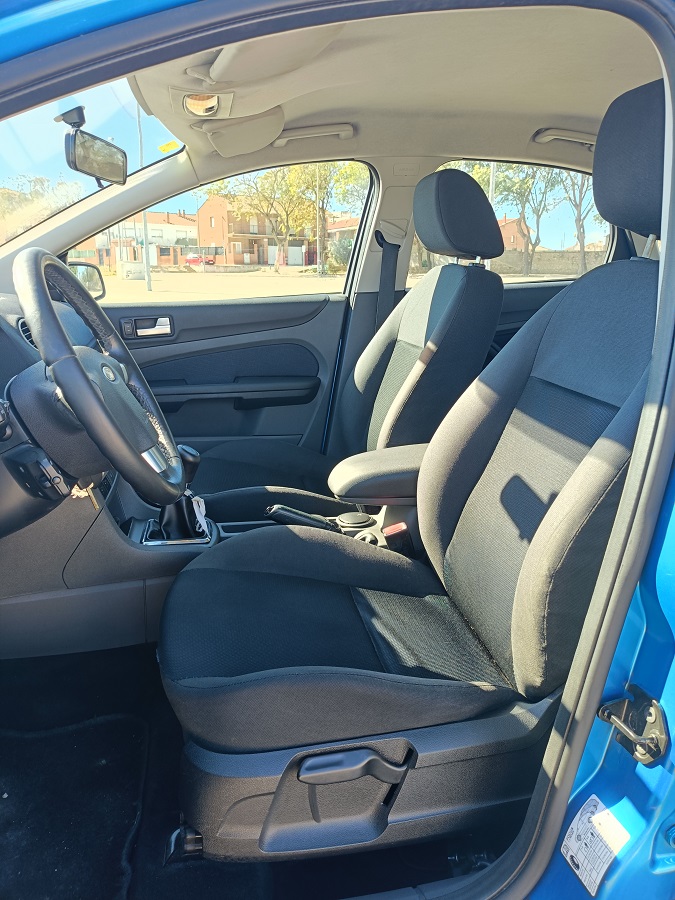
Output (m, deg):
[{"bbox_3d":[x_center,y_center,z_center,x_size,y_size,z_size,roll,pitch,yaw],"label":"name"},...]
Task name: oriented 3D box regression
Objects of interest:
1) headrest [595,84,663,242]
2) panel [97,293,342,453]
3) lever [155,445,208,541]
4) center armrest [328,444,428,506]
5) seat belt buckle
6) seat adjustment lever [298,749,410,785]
[{"bbox_3d":[0.480,-0.394,0.915,0.150,0.195,0.250,-3,17,-11],"label":"headrest"},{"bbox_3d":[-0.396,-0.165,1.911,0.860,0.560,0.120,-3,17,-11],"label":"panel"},{"bbox_3d":[-0.306,0.084,1.286,0.100,0.180,0.090,-3,17,-11],"label":"lever"},{"bbox_3d":[0.124,0.043,1.361,0.290,0.105,0.140,-3,17,-11],"label":"center armrest"},{"bbox_3d":[0.124,0.186,1.302,0.052,0.080,0.030,-18,19,-6],"label":"seat belt buckle"},{"bbox_3d":[0.022,0.373,0.768,0.138,0.038,0.033,-3,17,-11],"label":"seat adjustment lever"}]

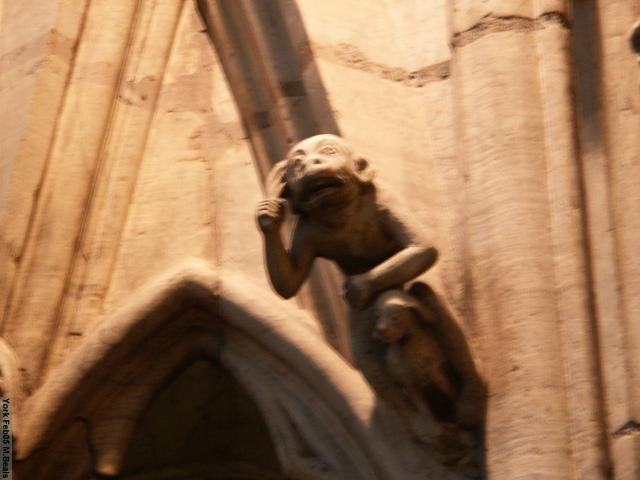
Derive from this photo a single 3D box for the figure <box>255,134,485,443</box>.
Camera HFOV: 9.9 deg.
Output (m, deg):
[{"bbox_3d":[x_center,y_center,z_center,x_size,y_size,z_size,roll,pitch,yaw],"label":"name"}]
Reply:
[{"bbox_3d":[0.094,0.119,6.998,0.330,0.550,0.400,-17,-28,27],"label":"figure"}]

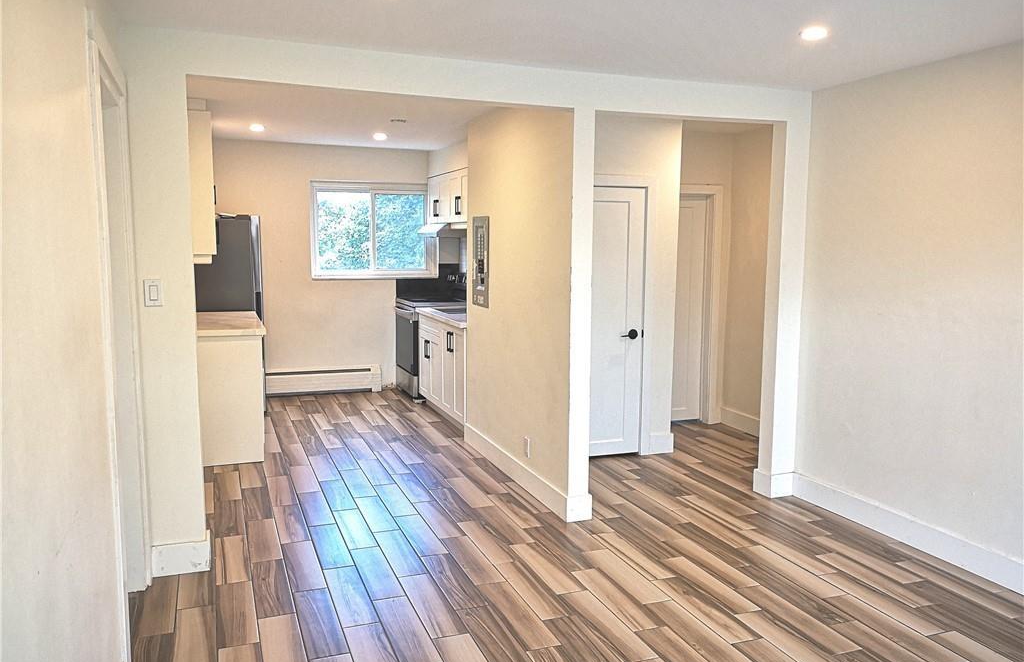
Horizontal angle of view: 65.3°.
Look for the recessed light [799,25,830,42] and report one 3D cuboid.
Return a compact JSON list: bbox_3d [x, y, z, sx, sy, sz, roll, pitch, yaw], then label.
[{"bbox_3d":[1.261,-1.236,3.333,0.120,0.017,0.120,-2,7,-21],"label":"recessed light"}]

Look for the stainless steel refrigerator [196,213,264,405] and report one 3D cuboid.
[{"bbox_3d":[-2.567,-0.140,7.015,0.700,1.730,0.770,-2,7,-20],"label":"stainless steel refrigerator"}]

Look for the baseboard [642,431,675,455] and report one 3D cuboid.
[{"bbox_3d":[1.068,0.815,5.782,0.240,0.147,0.020,-2,7,-20],"label":"baseboard"}]

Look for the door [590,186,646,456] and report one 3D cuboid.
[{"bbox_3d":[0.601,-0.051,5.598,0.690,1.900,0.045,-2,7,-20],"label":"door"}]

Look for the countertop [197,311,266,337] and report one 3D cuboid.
[{"bbox_3d":[-2.226,-0.061,5.989,0.641,0.040,1.421,-2,7,-21],"label":"countertop"}]

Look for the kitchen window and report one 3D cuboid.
[{"bbox_3d":[-1.389,-1.002,8.162,1.290,0.960,0.100,-2,7,-20],"label":"kitchen window"}]

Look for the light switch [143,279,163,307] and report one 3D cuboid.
[{"bbox_3d":[-1.554,-0.161,3.459,0.072,0.118,0.010,-2,7,-20],"label":"light switch"}]

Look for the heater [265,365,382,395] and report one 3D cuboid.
[{"bbox_3d":[-1.899,0.498,7.916,1.190,0.266,0.077,-2,7,-21],"label":"heater"}]

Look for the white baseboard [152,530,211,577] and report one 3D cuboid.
[{"bbox_3d":[-1.554,1.043,3.751,0.243,0.141,0.154,-2,7,-21],"label":"white baseboard"}]

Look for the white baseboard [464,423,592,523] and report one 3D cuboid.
[{"bbox_3d":[0.040,0.878,5.281,0.144,0.138,1.903,-2,7,-21],"label":"white baseboard"}]

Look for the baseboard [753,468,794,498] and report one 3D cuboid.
[{"bbox_3d":[1.607,0.930,4.902,0.171,0.141,0.153,-2,7,-21],"label":"baseboard"}]

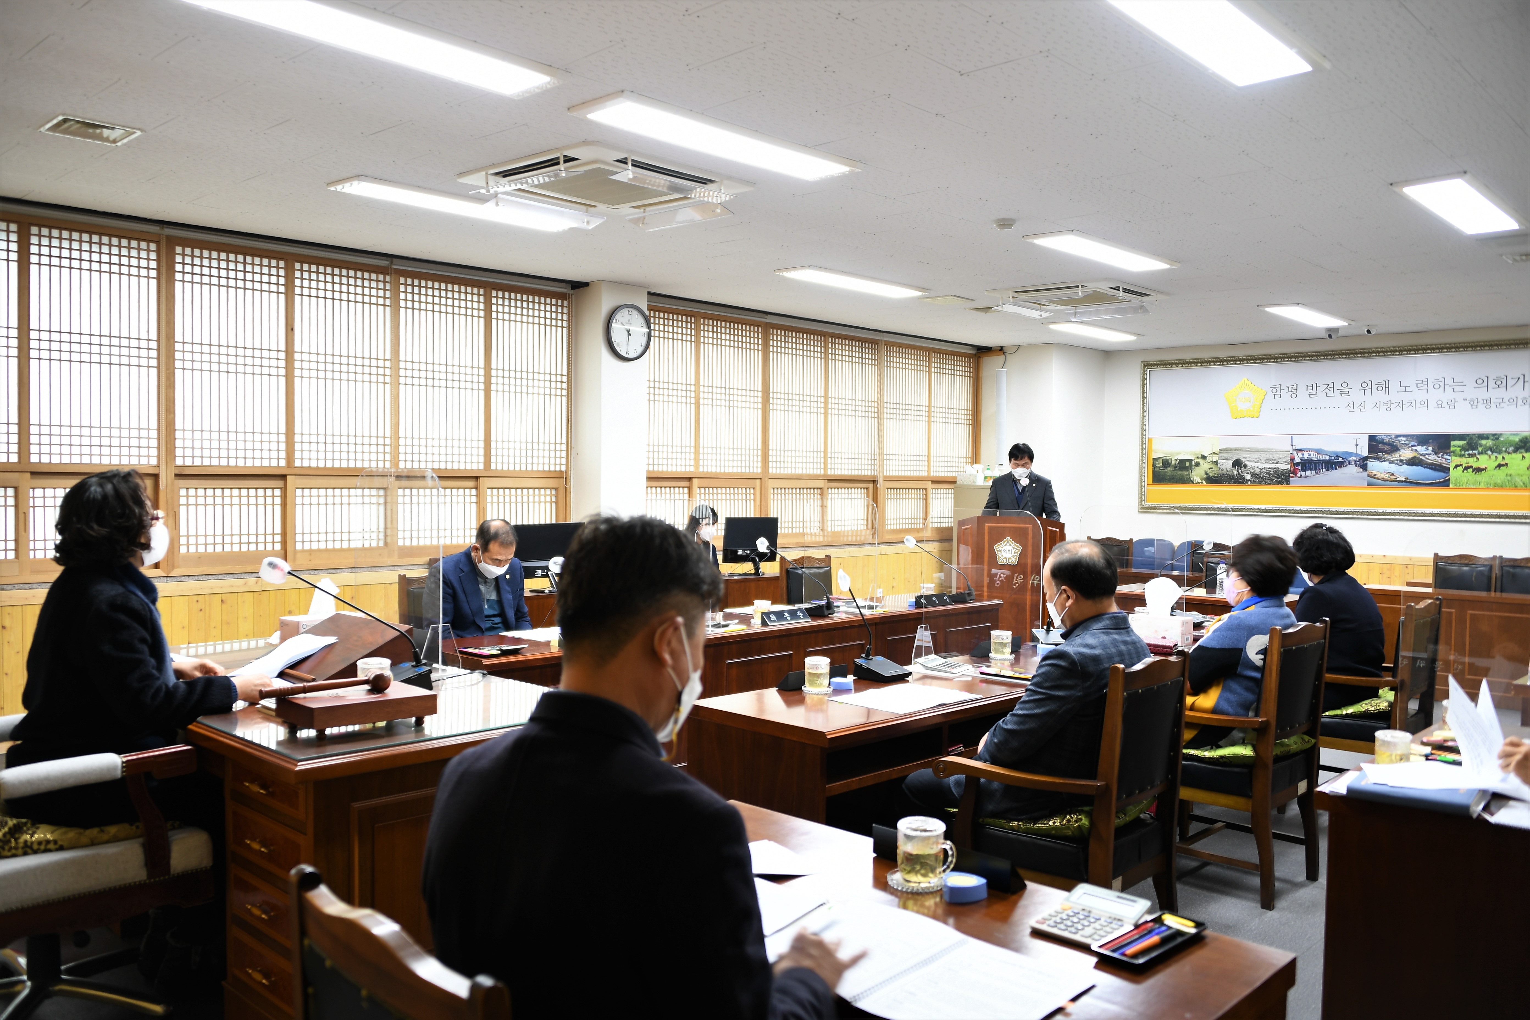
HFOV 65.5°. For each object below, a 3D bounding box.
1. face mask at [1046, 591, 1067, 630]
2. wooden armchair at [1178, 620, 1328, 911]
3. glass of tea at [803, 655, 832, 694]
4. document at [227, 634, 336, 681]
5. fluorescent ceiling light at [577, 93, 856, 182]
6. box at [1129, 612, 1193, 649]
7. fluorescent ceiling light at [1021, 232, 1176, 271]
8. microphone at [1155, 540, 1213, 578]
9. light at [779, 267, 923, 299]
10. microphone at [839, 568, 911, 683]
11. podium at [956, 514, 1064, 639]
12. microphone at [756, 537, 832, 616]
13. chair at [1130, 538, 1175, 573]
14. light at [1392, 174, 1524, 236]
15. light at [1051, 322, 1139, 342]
[{"bbox_3d":[1.023,0.348,4.123,0.095,0.125,0.135,-25,-16,41],"label":"face mask"},{"bbox_3d":[1.691,0.868,4.338,0.540,0.950,0.530,2,2,44],"label":"wooden armchair"},{"bbox_3d":[0.177,0.548,3.989,0.100,0.100,0.098,1,2,0],"label":"glass of tea"},{"bbox_3d":[-1.357,0.411,3.347,0.210,0.035,0.275,2,23,42],"label":"document"},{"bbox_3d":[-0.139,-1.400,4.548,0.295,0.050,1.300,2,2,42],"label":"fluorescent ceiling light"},{"bbox_3d":[1.731,0.525,5.217,0.245,0.115,0.120,2,2,43],"label":"box"},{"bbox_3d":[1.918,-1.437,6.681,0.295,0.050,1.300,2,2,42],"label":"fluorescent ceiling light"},{"bbox_3d":[2.710,0.354,7.822,0.210,0.330,0.580,2,2,43],"label":"microphone"},{"bbox_3d":[0.605,-1.471,7.801,0.300,0.060,1.260,2,2,44],"label":"light"},{"bbox_3d":[0.354,0.400,4.156,0.210,0.390,0.320,2,2,43],"label":"microphone"},{"bbox_3d":[1.604,0.648,7.768,0.740,1.200,0.520,1,2,-1],"label":"podium"},{"bbox_3d":[0.158,0.347,6.317,0.510,0.385,0.120,2,2,44],"label":"microphone"},{"bbox_3d":[3.363,0.718,10.578,0.480,0.920,0.570,2,2,43],"label":"chair"},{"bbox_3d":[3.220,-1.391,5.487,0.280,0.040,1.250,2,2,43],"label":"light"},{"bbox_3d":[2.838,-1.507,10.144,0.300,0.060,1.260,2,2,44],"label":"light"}]

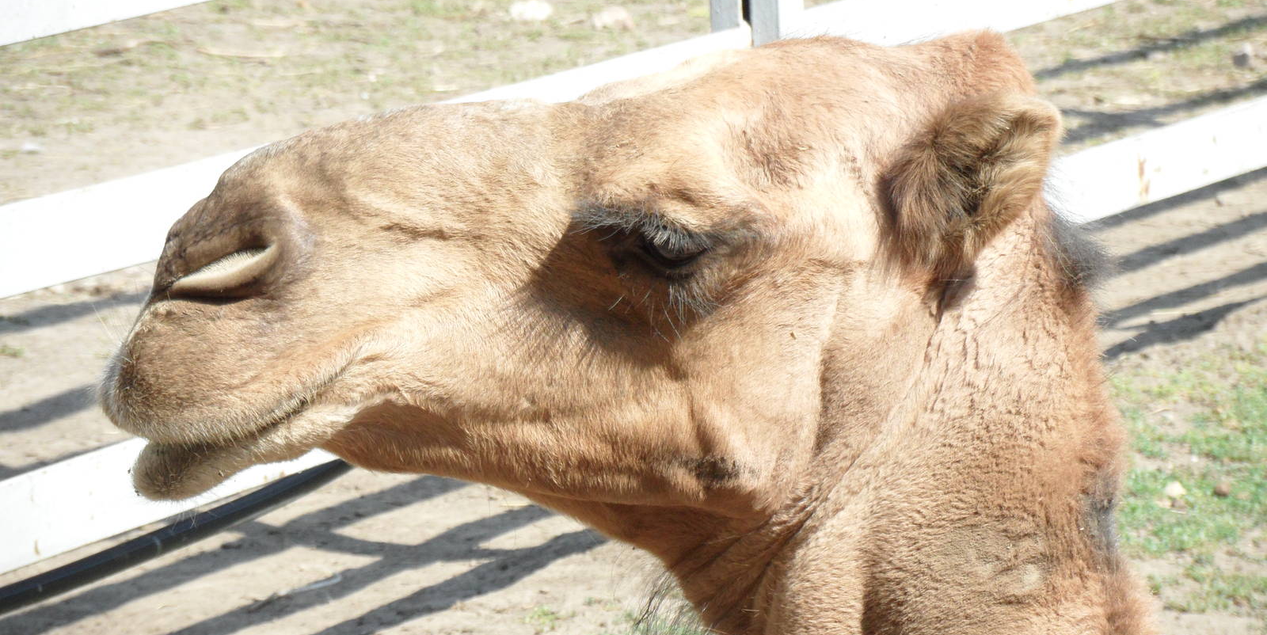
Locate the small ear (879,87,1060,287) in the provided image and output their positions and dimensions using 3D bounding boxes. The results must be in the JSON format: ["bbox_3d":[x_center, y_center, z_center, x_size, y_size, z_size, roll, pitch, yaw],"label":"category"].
[{"bbox_3d":[0.196,-0.076,5.700,0.076,0.126,0.060,37,13,-11],"label":"small ear"}]

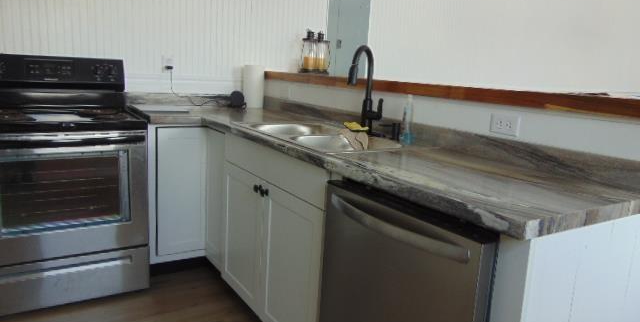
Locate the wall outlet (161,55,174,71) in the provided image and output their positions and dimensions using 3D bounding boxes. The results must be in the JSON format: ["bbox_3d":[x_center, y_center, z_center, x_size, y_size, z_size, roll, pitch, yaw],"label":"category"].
[{"bbox_3d":[-0.965,-0.617,2.944,0.074,0.114,0.015,-3,12,-33],"label":"wall outlet"}]

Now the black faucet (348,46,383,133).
[{"bbox_3d":[0.211,-0.319,2.070,0.105,0.395,0.200,10,13,34],"label":"black faucet"}]

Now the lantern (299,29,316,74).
[{"bbox_3d":[-0.066,-0.684,2.901,0.095,0.270,0.095,-3,12,-33],"label":"lantern"}]

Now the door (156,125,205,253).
[{"bbox_3d":[-0.748,0.160,2.495,0.262,0.695,0.022,-3,12,-32],"label":"door"}]

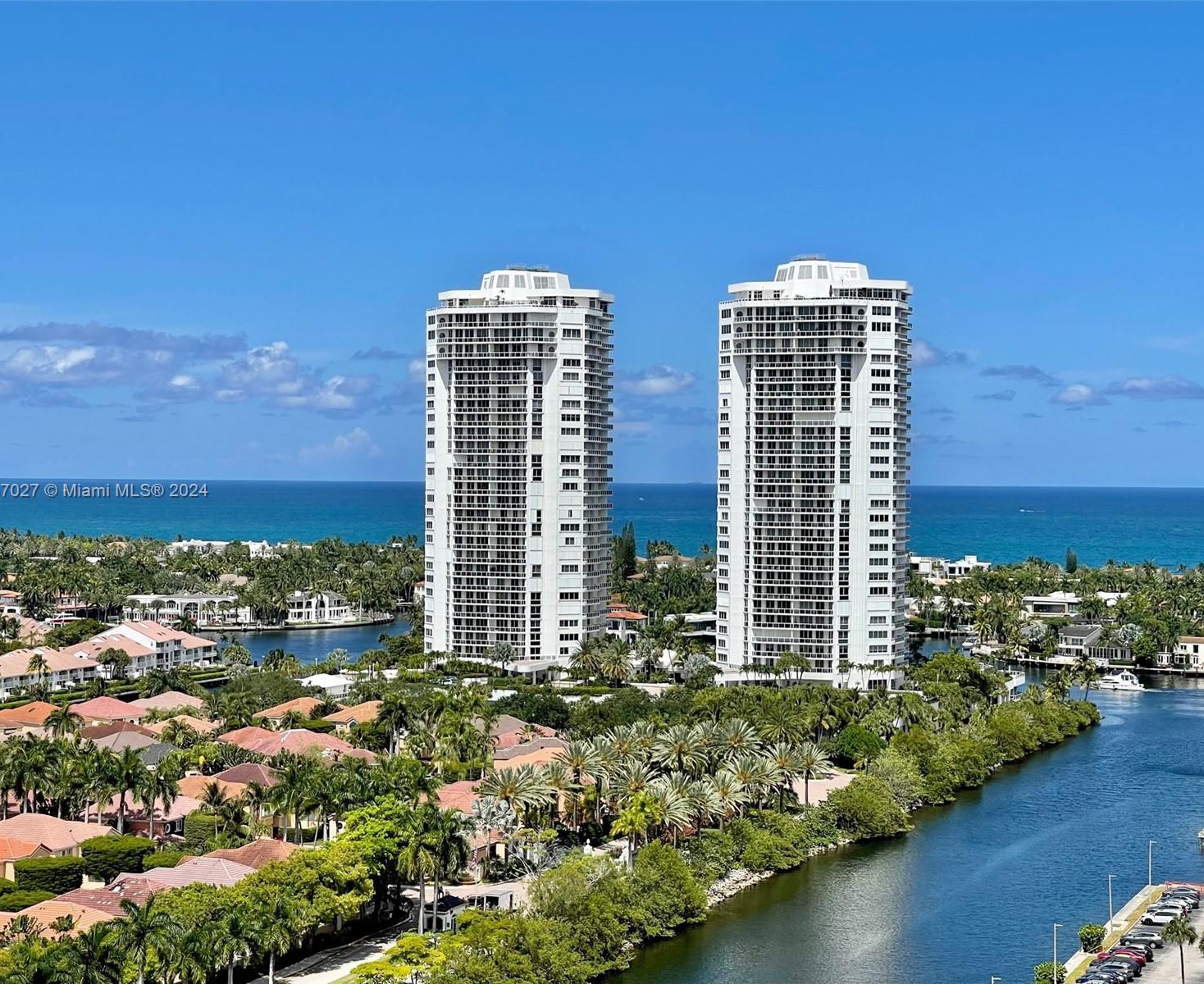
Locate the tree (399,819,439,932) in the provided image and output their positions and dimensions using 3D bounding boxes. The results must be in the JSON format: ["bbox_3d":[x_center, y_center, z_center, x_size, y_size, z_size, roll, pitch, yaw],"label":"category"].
[{"bbox_3d":[-19.679,41.612,261.505,4.600,12.600,4.600,0,0,0],"label":"tree"}]

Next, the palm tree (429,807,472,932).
[{"bbox_3d":[-17.157,42.010,269.786,5.240,13.910,5.240,0,0,0],"label":"palm tree"}]

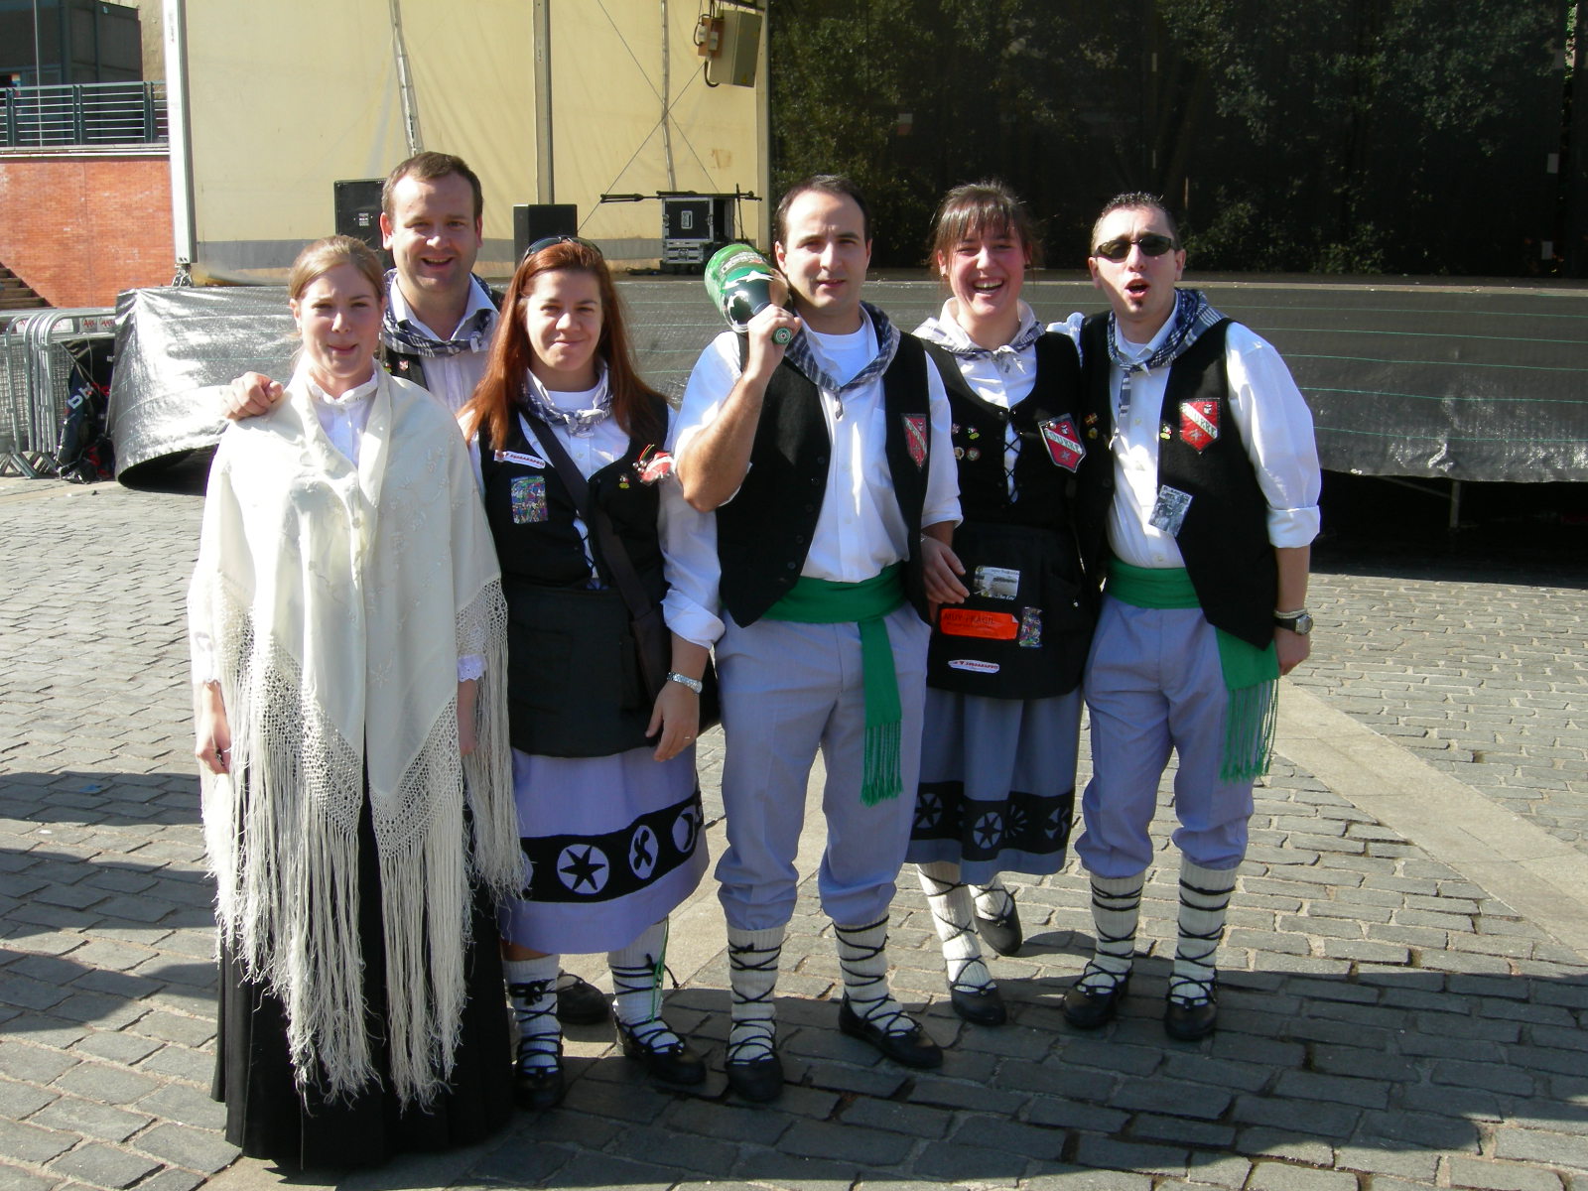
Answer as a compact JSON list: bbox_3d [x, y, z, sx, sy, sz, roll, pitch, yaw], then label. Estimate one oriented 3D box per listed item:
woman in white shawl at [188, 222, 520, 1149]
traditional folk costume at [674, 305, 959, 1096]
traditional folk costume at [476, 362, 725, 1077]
[{"bbox_3d":[-0.781,0.171,3.140,0.570,1.630,0.460,-3,11,-13],"label":"woman in white shawl"},{"bbox_3d":[0.044,0.195,3.380,0.540,1.480,0.400,-5,12,-23],"label":"traditional folk costume"},{"bbox_3d":[-0.380,0.257,3.310,0.490,1.390,0.370,-2,11,-10],"label":"traditional folk costume"}]

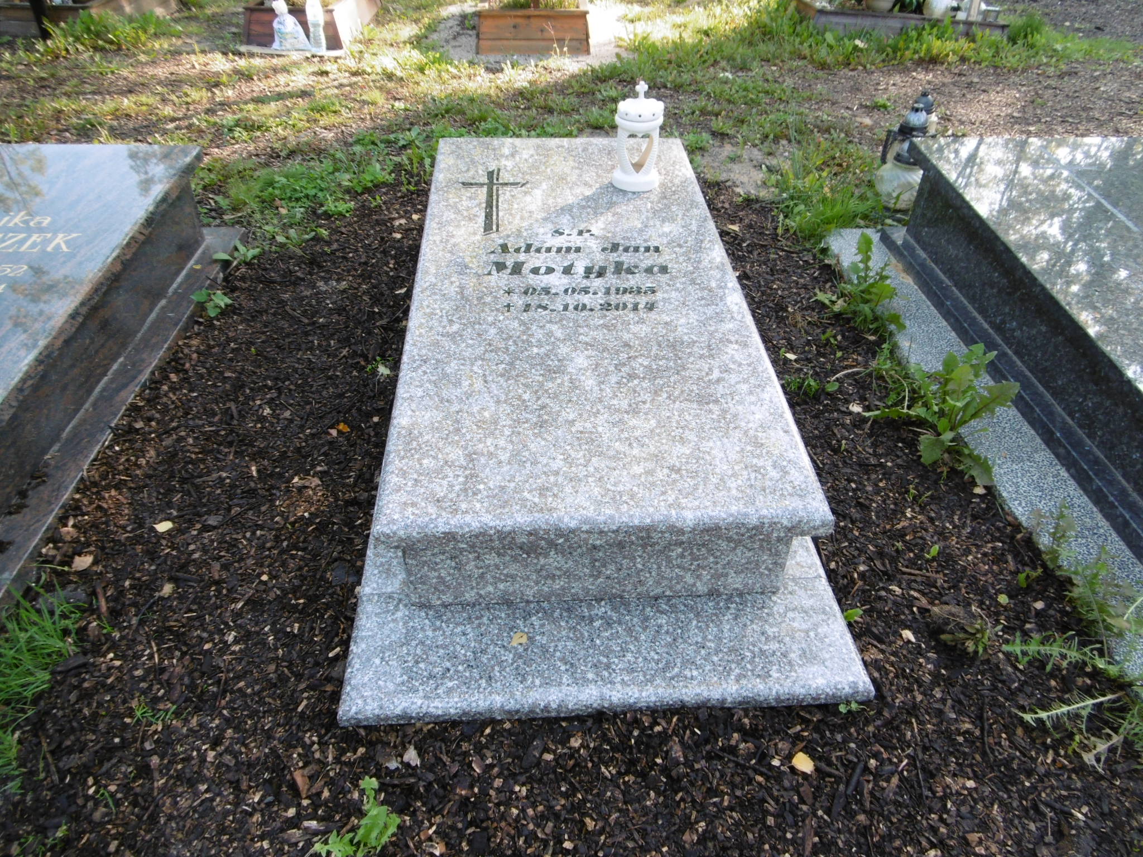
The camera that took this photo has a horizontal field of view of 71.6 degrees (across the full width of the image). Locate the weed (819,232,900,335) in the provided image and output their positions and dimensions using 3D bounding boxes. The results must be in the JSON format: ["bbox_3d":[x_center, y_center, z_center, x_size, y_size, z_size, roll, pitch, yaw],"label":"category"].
[{"bbox_3d":[0.889,-0.457,2.445,0.250,0.215,0.240,-1,39,-3],"label":"weed"}]

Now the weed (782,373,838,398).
[{"bbox_3d":[0.718,-0.129,2.392,0.155,0.040,0.085,-1,39,-4],"label":"weed"}]

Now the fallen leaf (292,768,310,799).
[{"bbox_3d":[-0.476,0.624,1.394,0.027,0.017,0.052,-20,44,-26],"label":"fallen leaf"}]

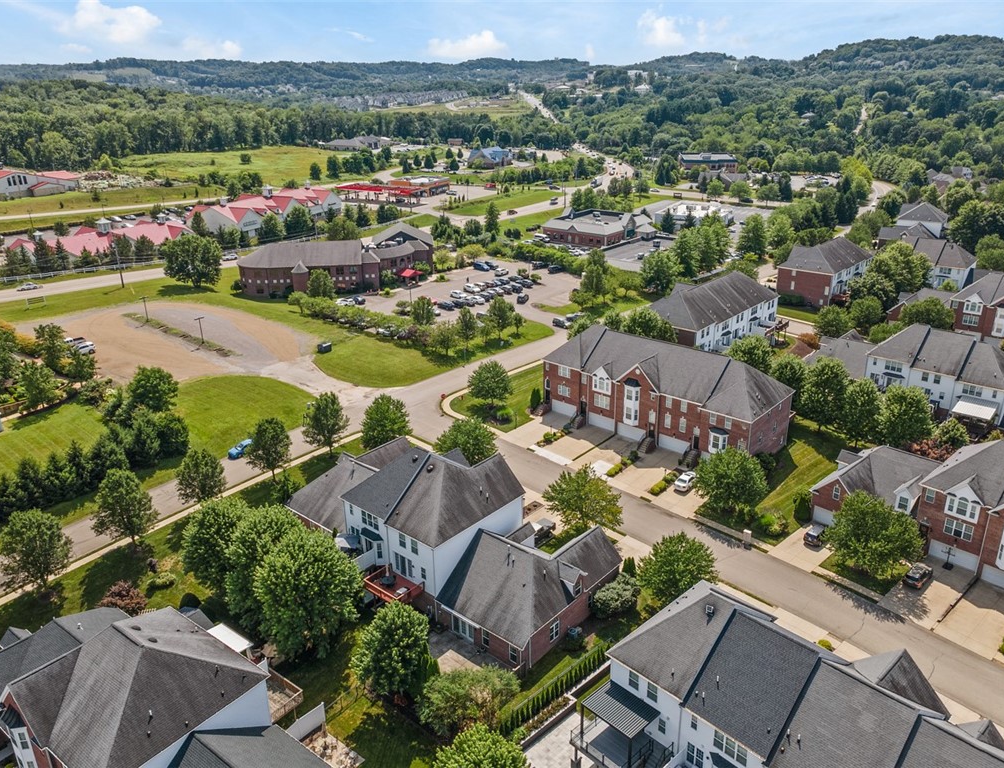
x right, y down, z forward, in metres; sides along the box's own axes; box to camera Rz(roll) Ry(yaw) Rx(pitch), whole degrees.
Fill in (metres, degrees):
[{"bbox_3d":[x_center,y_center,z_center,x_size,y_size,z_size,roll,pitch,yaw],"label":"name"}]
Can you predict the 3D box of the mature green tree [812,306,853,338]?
[{"bbox_3d":[66.409,-12.149,142.467,7.870,7.527,7.870,-1,20,0],"label":"mature green tree"}]

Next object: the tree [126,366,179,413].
[{"bbox_3d":[-56.660,1.480,115.230,7.600,9.000,7.600,-11,24,-26],"label":"tree"}]

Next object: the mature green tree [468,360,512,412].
[{"bbox_3d":[-1.876,0.323,116.814,7.300,8.600,7.300,-1,21,0],"label":"mature green tree"}]

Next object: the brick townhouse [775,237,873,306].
[{"bbox_3d":[91.720,-33.040,201.240,15.500,14.600,30.500,19,28,40],"label":"brick townhouse"}]

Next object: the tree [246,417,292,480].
[{"bbox_3d":[-31.708,9.095,97.349,6.200,9.800,6.200,-1,21,0],"label":"tree"}]

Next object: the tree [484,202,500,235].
[{"bbox_3d":[-3.600,-62.670,270.730,6.100,12.750,6.100,-1,21,0],"label":"tree"}]

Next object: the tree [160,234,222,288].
[{"bbox_3d":[-84.214,-33.319,193.310,15.300,14.200,15.300,-1,21,0],"label":"tree"}]

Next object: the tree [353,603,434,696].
[{"bbox_3d":[-9.463,23.435,61.794,7.404,9.397,7.404,-1,20,0],"label":"tree"}]

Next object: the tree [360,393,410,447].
[{"bbox_3d":[-17.070,5.850,104.460,7.270,8.740,7.270,-1,21,0],"label":"tree"}]

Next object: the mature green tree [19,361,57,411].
[{"bbox_3d":[-80.758,0.192,123.773,5.800,8.900,5.800,-1,21,0],"label":"mature green tree"}]

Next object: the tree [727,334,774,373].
[{"bbox_3d":[41.900,-2.640,120.540,7.500,11.310,7.500,-1,21,0],"label":"tree"}]

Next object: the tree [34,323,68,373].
[{"bbox_3d":[-85.690,-6.390,134.650,5.200,10.200,5.200,-14,25,-31],"label":"tree"}]

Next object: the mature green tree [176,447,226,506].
[{"bbox_3d":[-36.716,11.855,87.187,6.246,8.622,6.246,-1,20,0],"label":"mature green tree"}]

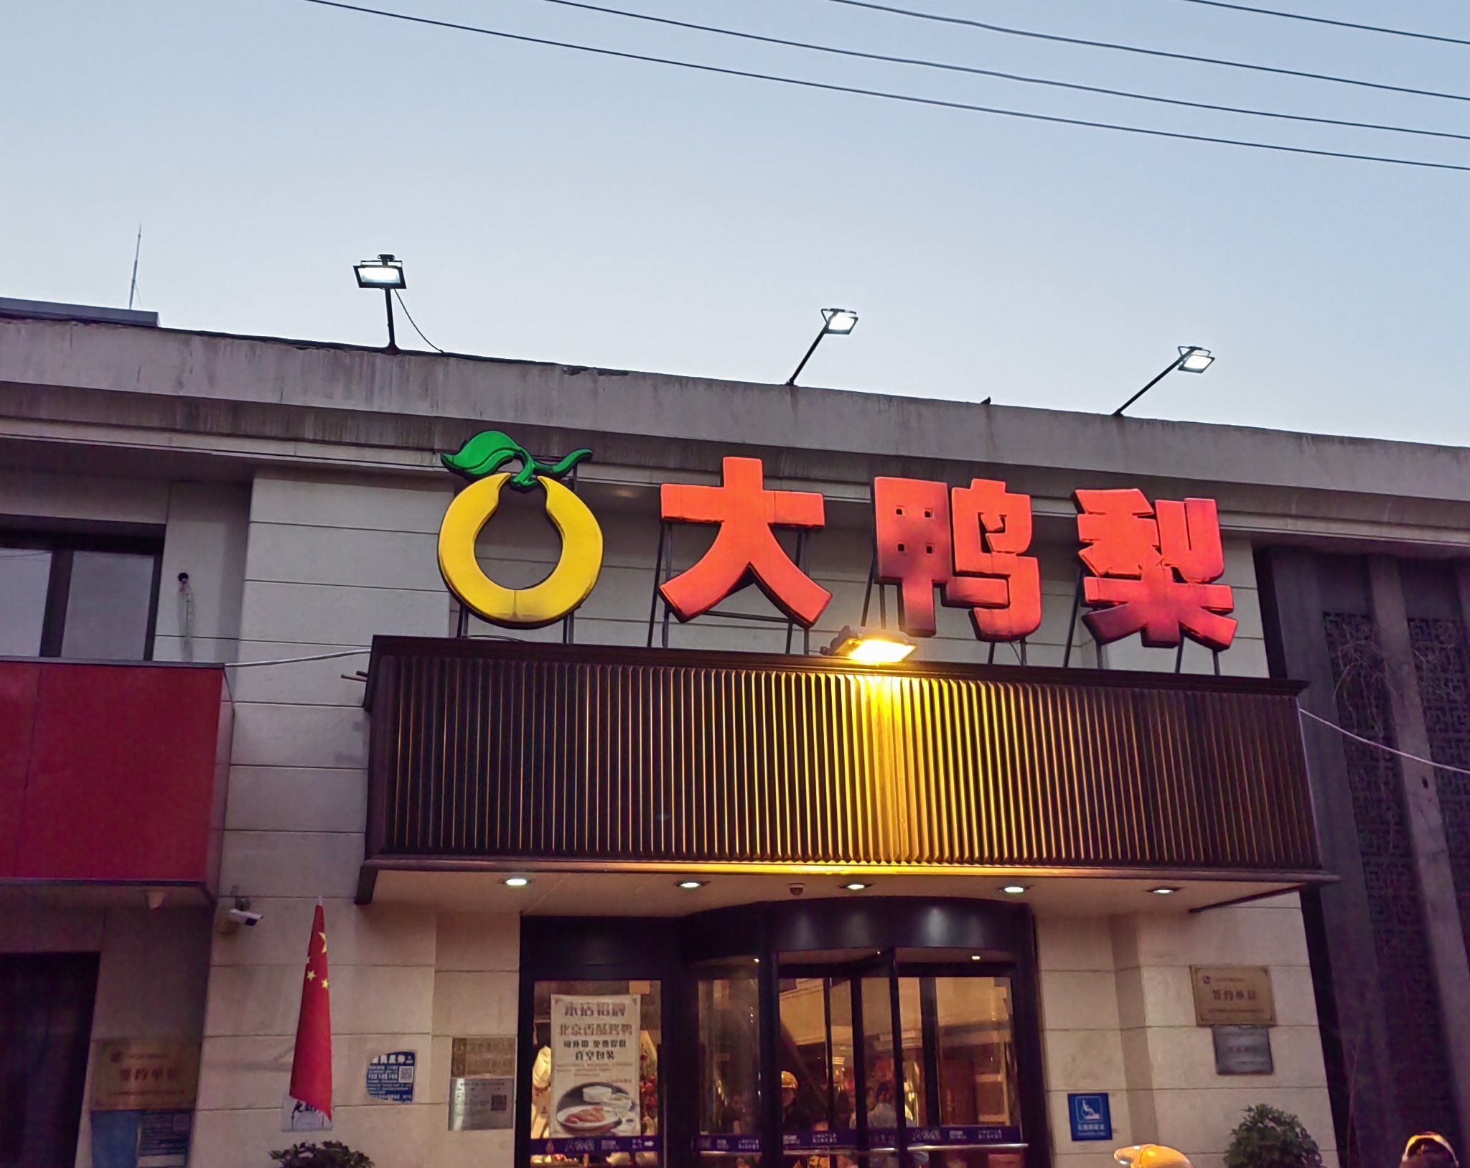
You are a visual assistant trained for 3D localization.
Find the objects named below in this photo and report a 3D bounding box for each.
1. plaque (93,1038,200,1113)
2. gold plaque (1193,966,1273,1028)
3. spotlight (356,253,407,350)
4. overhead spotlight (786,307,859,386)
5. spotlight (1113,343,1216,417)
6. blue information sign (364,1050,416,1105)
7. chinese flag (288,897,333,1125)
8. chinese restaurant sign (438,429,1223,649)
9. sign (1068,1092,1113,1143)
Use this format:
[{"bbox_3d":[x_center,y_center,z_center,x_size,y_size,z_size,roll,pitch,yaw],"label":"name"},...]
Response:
[{"bbox_3d":[-3.508,2.938,9.138,0.590,0.395,0.025,3,-19,-13],"label":"plaque"},{"bbox_3d":[3.426,2.822,10.487,0.605,0.393,0.020,3,-20,-14],"label":"gold plaque"},{"bbox_3d":[-2.099,-1.627,9.156,0.270,0.150,1.150,3,-20,-14],"label":"spotlight"},{"bbox_3d":[0.546,-1.552,10.267,0.250,0.250,1.150,3,-19,-13],"label":"overhead spotlight"},{"bbox_3d":[2.866,-1.326,10.371,0.200,0.140,1.100,3,-20,-14],"label":"spotlight"},{"bbox_3d":[-2.060,2.959,9.162,0.290,0.300,0.015,3,-19,-13],"label":"blue information sign"},{"bbox_3d":[-2.373,2.410,8.707,0.250,1.200,0.300,3,-19,-13],"label":"chinese flag"},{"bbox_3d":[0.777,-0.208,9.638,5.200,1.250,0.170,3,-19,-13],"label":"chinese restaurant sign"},{"bbox_3d":[2.420,3.627,10.405,0.295,0.300,0.015,3,-19,-13],"label":"sign"}]

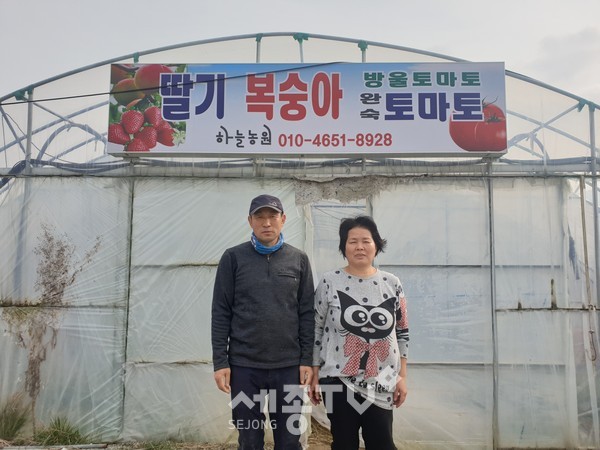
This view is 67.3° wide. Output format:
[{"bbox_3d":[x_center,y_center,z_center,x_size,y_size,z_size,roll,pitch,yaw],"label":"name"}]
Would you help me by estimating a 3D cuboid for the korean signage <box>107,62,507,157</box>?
[{"bbox_3d":[0.050,-0.902,3.565,3.081,0.719,0.130,0,-5,1],"label":"korean signage"}]

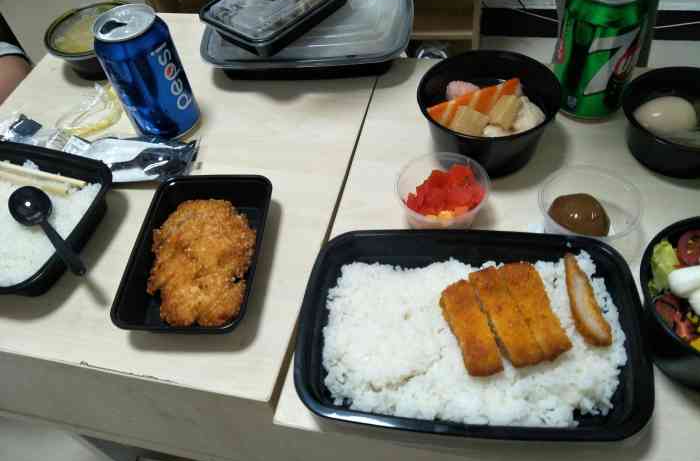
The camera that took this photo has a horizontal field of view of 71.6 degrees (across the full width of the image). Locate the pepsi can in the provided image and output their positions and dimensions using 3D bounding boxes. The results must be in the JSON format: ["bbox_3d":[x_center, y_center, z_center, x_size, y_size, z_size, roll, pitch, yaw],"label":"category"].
[{"bbox_3d":[-0.189,-0.142,0.458,0.066,0.115,0.066,-4,53,5],"label":"pepsi can"}]

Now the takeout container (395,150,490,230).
[{"bbox_3d":[0.076,-0.026,0.400,0.074,0.036,0.074,-4,53,5],"label":"takeout container"}]

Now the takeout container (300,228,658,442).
[{"bbox_3d":[0.075,0.069,0.323,0.211,0.045,0.139,2,53,9],"label":"takeout container"}]

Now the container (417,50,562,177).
[{"bbox_3d":[0.123,-0.107,0.444,0.123,0.053,0.123,-4,53,5],"label":"container"}]

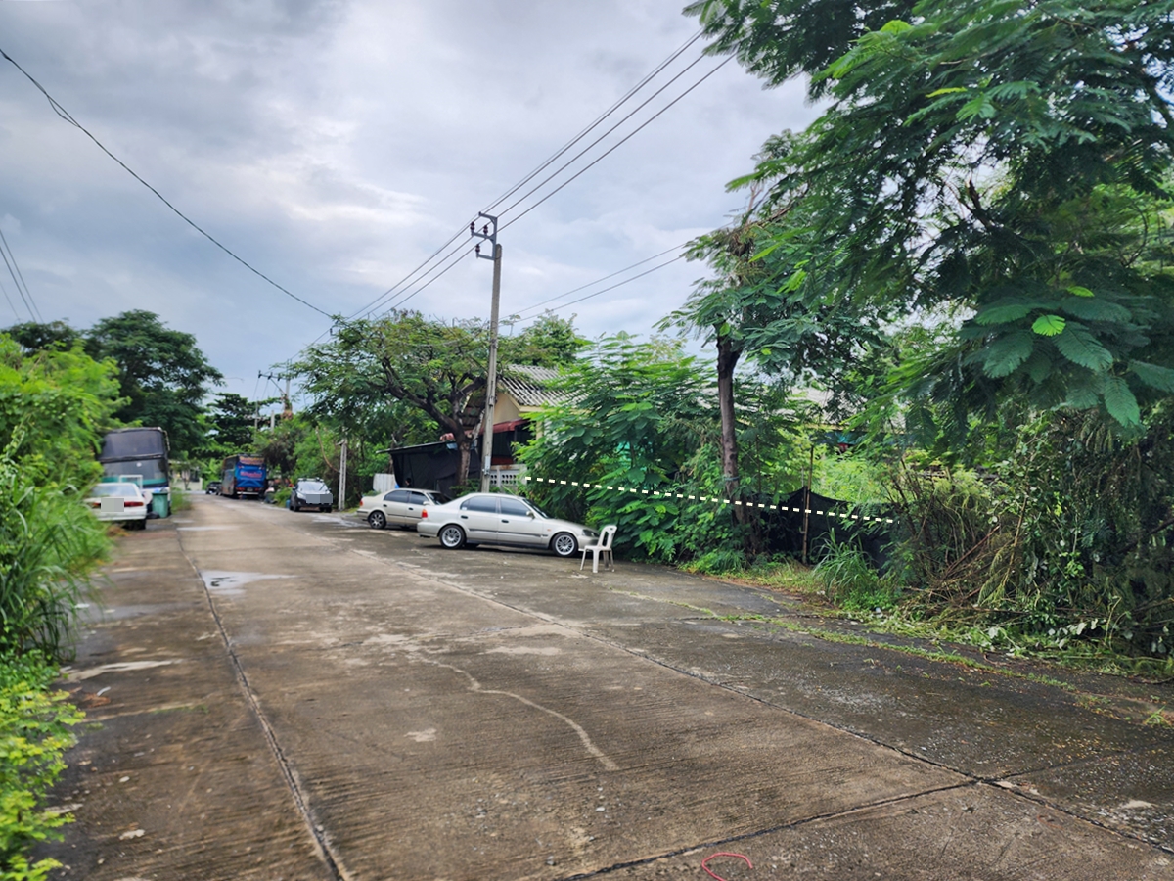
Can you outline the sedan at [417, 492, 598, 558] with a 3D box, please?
[{"bbox_3d":[-1.757,1.936,18.603,4.450,1.380,1.690,4,-4,5],"label":"sedan"}]

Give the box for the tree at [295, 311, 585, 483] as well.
[{"bbox_3d":[-5.302,-0.764,29.780,10.500,8.120,10.000,4,-5,-29],"label":"tree"}]

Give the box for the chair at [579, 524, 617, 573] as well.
[{"bbox_3d":[0.244,2.087,15.043,0.520,0.870,0.460,4,-4,-25],"label":"chair"}]

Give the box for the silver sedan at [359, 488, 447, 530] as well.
[{"bbox_3d":[-5.336,2.306,25.797,4.450,1.380,1.690,3,-4,16],"label":"silver sedan"}]

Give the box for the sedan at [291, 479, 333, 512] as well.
[{"bbox_3d":[-14.718,2.870,41.328,1.780,1.660,4.400,4,-4,-26],"label":"sedan"}]

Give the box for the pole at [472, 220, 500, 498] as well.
[{"bbox_3d":[-3.510,-2.260,26.708,0.950,10.820,0.300,4,-4,-29],"label":"pole"}]

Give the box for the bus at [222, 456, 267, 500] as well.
[{"bbox_3d":[-31.077,3.355,70.625,2.500,3.600,11.500,4,-5,-29],"label":"bus"}]

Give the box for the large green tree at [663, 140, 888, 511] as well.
[{"bbox_3d":[3.805,-1.662,16.308,4.800,8.950,4.800,4,-5,-29],"label":"large green tree"}]

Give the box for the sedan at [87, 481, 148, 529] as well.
[{"bbox_3d":[-15.066,2.056,25.001,1.700,1.400,4.400,4,-5,-29],"label":"sedan"}]

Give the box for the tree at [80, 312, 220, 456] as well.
[{"bbox_3d":[-26.276,-2.038,47.399,9.000,11.580,9.000,4,-5,-29],"label":"tree"}]

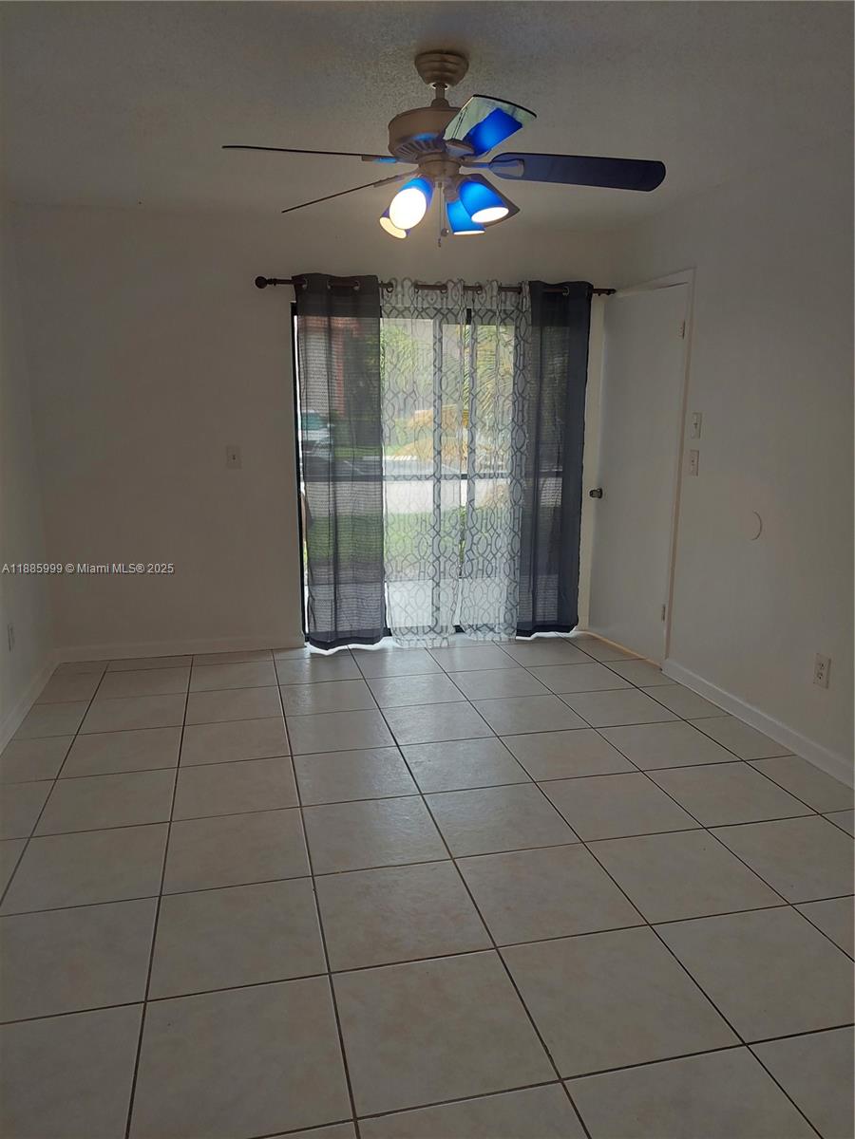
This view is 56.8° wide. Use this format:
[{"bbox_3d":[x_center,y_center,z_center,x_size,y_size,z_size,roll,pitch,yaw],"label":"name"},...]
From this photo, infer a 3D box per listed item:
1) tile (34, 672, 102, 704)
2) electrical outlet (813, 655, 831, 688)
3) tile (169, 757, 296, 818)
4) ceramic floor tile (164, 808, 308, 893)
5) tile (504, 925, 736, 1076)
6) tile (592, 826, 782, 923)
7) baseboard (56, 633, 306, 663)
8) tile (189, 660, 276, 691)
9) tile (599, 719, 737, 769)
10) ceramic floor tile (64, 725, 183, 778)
[{"bbox_3d":[-1.893,0.635,4.204,0.272,0.012,0.455,-2,11,-13],"label":"tile"},{"bbox_3d":[1.596,0.411,3.193,0.010,0.120,0.075,-2,12,-13],"label":"electrical outlet"},{"bbox_3d":[-0.727,0.834,3.018,0.446,0.010,0.441,-2,12,-13],"label":"tile"},{"bbox_3d":[-0.623,0.919,2.597,0.446,0.010,0.441,-2,12,-13],"label":"ceramic floor tile"},{"bbox_3d":[0.457,1.054,1.960,0.446,0.010,0.441,-2,12,-13],"label":"tile"},{"bbox_3d":[0.804,0.964,2.512,0.450,0.010,0.443,-2,12,-13],"label":"tile"},{"bbox_3d":[-1.429,0.469,4.681,1.399,0.082,0.014,-2,11,-13],"label":"baseboard"},{"bbox_3d":[-1.040,0.578,4.279,0.446,0.010,0.441,-2,12,-13],"label":"tile"},{"bbox_3d":[1.041,0.771,3.466,0.450,0.010,0.443,-2,12,-13],"label":"tile"},{"bbox_3d":[-1.282,0.776,3.368,0.450,0.010,0.450,-2,11,-13],"label":"ceramic floor tile"}]

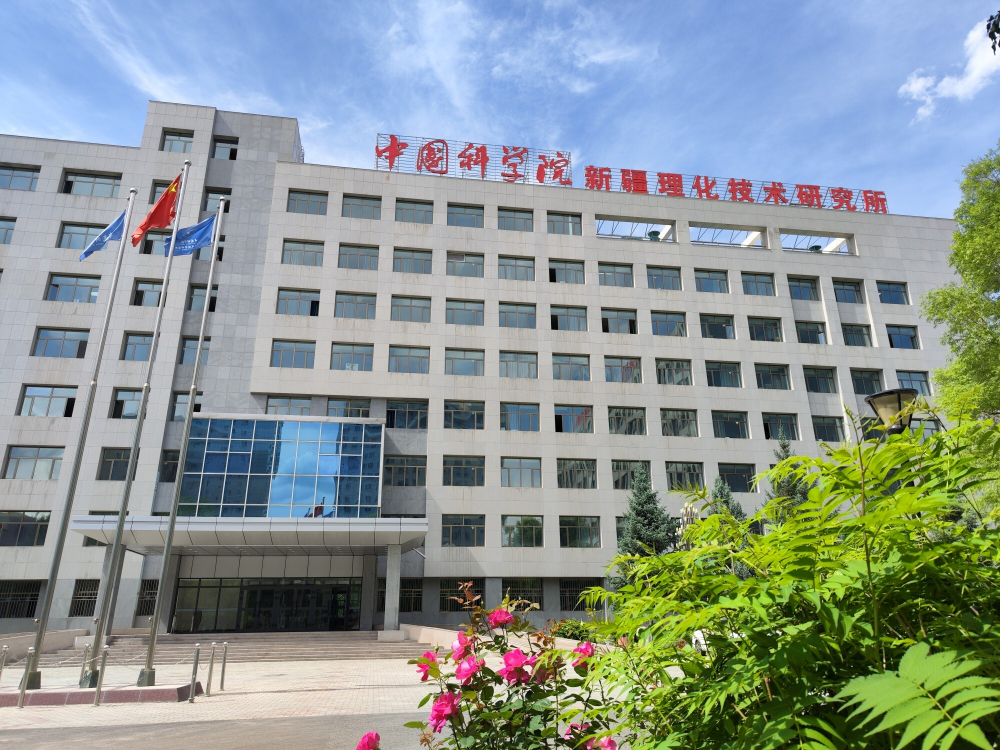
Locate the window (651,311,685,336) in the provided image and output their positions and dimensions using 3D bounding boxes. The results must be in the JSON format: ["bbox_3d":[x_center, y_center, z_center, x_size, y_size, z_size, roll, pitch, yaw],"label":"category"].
[{"bbox_3d":[11.810,-3.450,48.554,2.579,1.882,0.250,3,-21,-9],"label":"window"}]

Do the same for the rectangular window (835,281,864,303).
[{"bbox_3d":[27.444,-6.422,54.967,2.724,1.993,0.250,3,-20,-9],"label":"rectangular window"}]

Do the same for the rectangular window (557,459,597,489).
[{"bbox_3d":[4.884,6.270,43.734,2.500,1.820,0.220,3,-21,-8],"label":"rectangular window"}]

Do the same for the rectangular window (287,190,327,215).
[{"bbox_3d":[-13.242,-11.869,47.913,2.591,1.889,0.150,3,-20,-9],"label":"rectangular window"}]

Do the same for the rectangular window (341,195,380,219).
[{"bbox_3d":[-9.616,-11.705,48.485,2.591,1.889,0.150,3,-20,-9],"label":"rectangular window"}]

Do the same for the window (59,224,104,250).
[{"bbox_3d":[-27.219,-8.984,45.638,3.106,1.934,0.250,3,-20,-9],"label":"window"}]

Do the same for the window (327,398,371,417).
[{"bbox_3d":[-9.444,2.304,43.251,2.515,1.806,0.200,3,-20,-9],"label":"window"}]

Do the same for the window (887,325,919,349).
[{"bbox_3d":[31.316,-2.802,53.983,2.724,1.993,0.250,3,-20,-9],"label":"window"}]

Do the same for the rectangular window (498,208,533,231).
[{"bbox_3d":[1.121,-11.064,50.027,2.595,1.892,0.200,3,-21,-9],"label":"rectangular window"}]

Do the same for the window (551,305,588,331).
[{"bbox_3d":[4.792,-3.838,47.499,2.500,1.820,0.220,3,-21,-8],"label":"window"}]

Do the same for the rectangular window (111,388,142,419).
[{"bbox_3d":[-21.961,1.720,41.197,2.010,1.848,0.150,3,-20,-9],"label":"rectangular window"}]

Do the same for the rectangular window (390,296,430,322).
[{"bbox_3d":[-5.926,-4.290,46.304,2.595,1.893,0.200,3,-21,-9],"label":"rectangular window"}]

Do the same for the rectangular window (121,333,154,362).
[{"bbox_3d":[-22.000,-1.561,42.749,1.938,1.793,0.200,3,-20,-9],"label":"rectangular window"}]

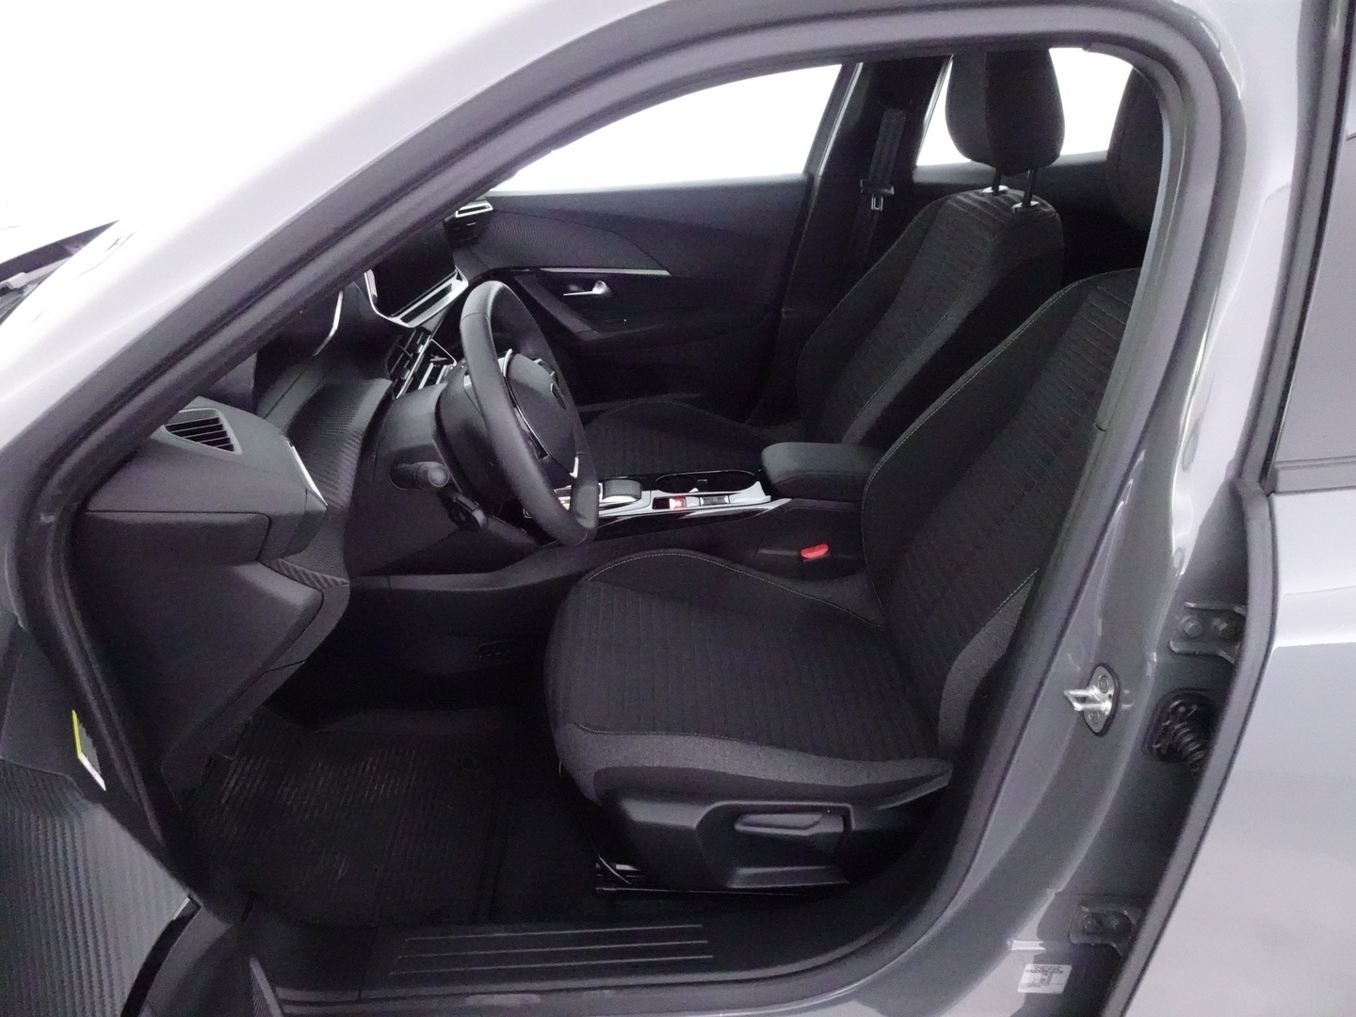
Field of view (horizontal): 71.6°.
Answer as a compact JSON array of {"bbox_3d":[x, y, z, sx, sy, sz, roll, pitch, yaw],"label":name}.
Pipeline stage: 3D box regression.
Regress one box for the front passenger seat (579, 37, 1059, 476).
[{"bbox_3d":[0.233,-0.366,1.835,0.900,0.980,0.530,-2,26,-1],"label":"front passenger seat"}]

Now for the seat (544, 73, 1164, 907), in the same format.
[{"bbox_3d":[0.258,-0.056,1.196,0.900,0.980,0.530,-2,26,-1],"label":"seat"}]

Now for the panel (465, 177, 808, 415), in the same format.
[{"bbox_3d":[-0.133,-0.433,2.182,0.860,0.630,0.130,-2,26,-1],"label":"panel"}]

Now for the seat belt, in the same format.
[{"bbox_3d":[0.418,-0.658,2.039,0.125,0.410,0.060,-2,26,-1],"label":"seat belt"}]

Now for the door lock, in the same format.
[{"bbox_3d":[0.358,0.166,0.816,0.037,0.060,0.037,-2,26,-1],"label":"door lock"}]

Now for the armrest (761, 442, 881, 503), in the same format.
[{"bbox_3d":[0.283,-0.061,1.590,0.280,0.065,0.140,-2,26,-1],"label":"armrest"}]

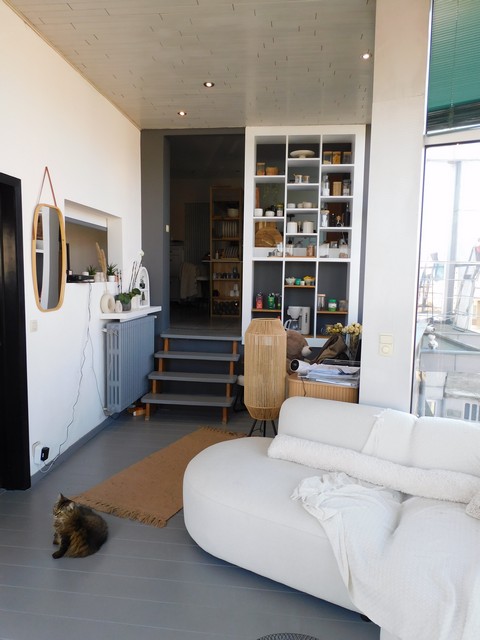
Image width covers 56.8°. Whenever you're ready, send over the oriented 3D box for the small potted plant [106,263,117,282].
[{"bbox_3d":[-1.318,-0.481,4.525,0.095,0.195,0.095,2,6,7],"label":"small potted plant"}]

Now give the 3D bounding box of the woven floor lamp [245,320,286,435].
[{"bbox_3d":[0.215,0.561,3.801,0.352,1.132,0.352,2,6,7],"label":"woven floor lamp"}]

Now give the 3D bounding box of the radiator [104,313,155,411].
[{"bbox_3d":[-1.140,0.414,4.756,0.129,0.866,1.079,2,6,7],"label":"radiator"}]

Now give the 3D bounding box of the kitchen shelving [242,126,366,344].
[{"bbox_3d":[0.720,-0.941,5.219,1.319,2.473,0.334,2,6,7],"label":"kitchen shelving"}]

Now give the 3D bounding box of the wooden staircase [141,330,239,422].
[{"bbox_3d":[-0.489,0.608,4.875,0.927,0.812,0.942,2,6,7],"label":"wooden staircase"}]

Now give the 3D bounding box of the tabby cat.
[{"bbox_3d":[-0.876,1.093,2.447,0.310,0.328,0.200,-1,6,-18],"label":"tabby cat"}]

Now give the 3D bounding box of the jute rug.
[{"bbox_3d":[-0.423,1.152,3.530,0.714,0.015,1.622,4,7,28],"label":"jute rug"}]

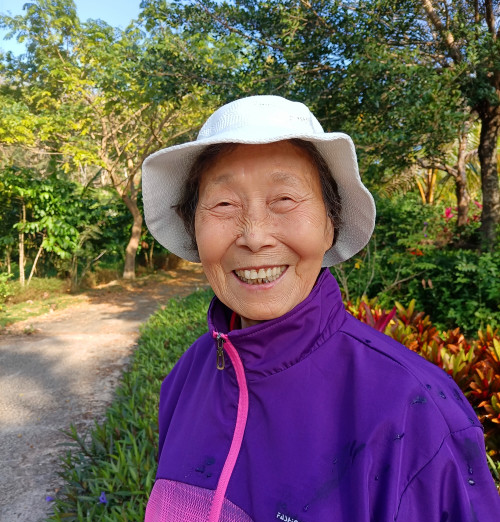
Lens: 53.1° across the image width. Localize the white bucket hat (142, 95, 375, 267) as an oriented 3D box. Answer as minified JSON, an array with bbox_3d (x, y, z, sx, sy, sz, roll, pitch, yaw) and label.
[{"bbox_3d":[0.012,-0.107,0.610,0.285,0.150,0.285,-6,-17,6],"label":"white bucket hat"}]

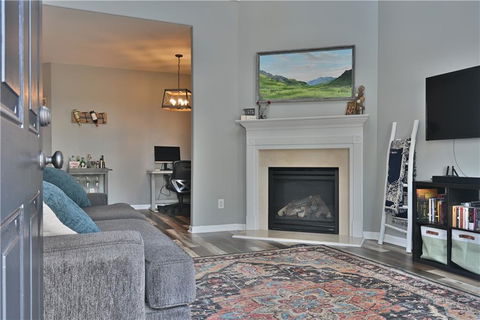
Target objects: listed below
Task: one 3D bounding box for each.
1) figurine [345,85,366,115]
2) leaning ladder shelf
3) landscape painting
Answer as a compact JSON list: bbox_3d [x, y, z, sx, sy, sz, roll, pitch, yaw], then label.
[{"bbox_3d":[1.398,-0.714,4.520,0.230,0.370,0.140,0,0,12],"label":"figurine"},{"bbox_3d":[1.810,0.275,4.195,0.200,1.410,0.450,0,0,-26],"label":"leaning ladder shelf"},{"bbox_3d":[0.823,-1.092,4.820,1.274,0.673,0.040,0,0,21],"label":"landscape painting"}]

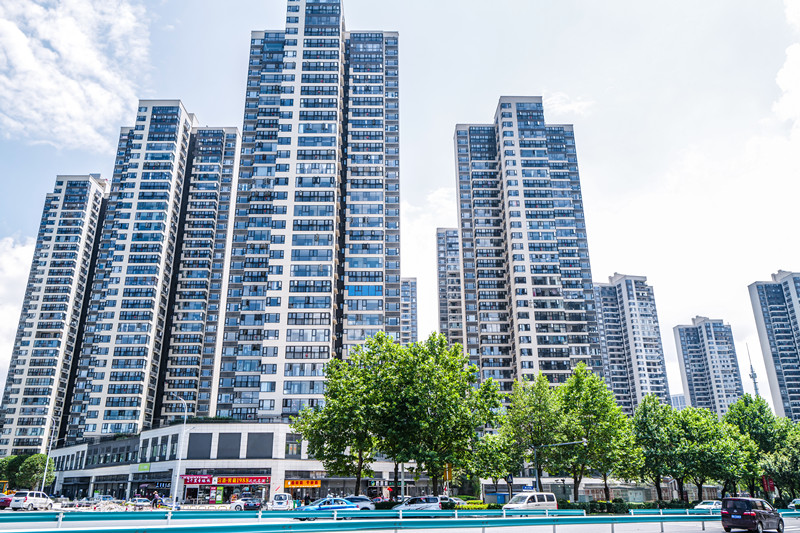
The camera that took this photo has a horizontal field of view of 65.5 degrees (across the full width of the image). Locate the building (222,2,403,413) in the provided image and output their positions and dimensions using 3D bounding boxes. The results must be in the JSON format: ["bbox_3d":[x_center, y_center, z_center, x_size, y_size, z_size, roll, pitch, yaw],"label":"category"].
[{"bbox_3d":[-16.377,-8.702,125.406,32.000,98.000,24.000,0,-21,0],"label":"building"}]

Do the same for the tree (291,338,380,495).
[{"bbox_3d":[-5.920,14.720,58.608,8.910,16.267,8.500,0,-21,0],"label":"tree"}]

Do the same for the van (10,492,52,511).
[{"bbox_3d":[-35.323,22.560,60.011,1.720,1.730,4.400,-1,-21,2],"label":"van"}]

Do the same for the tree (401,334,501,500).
[{"bbox_3d":[4.262,13.604,55.746,8.800,15.801,8.800,0,-21,0],"label":"tree"}]

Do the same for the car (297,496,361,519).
[{"bbox_3d":[-4.886,15.662,40.384,4.500,1.480,1.740,15,-25,-35],"label":"car"}]

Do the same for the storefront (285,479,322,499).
[{"bbox_3d":[-13.623,32.460,89.850,5.029,3.309,5.000,0,-21,0],"label":"storefront"}]

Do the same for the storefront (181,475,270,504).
[{"bbox_3d":[-24.381,32.293,89.930,12.573,4.017,5.000,0,-21,0],"label":"storefront"}]

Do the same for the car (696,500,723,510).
[{"bbox_3d":[32.078,24.504,63.325,4.600,1.470,1.800,7,-22,-19],"label":"car"}]

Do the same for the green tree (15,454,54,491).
[{"bbox_3d":[-44.040,25.793,74.825,5.000,6.110,5.000,0,-21,0],"label":"green tree"}]

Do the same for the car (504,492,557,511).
[{"bbox_3d":[9.756,17.899,46.661,4.350,1.820,1.680,16,-26,-37],"label":"car"}]

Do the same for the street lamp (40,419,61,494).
[{"bbox_3d":[-44.301,24.756,78.385,0.400,11.479,2.200,-19,-28,40],"label":"street lamp"}]

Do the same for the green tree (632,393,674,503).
[{"bbox_3d":[30.358,22.300,74.877,5.900,13.664,5.900,0,-21,0],"label":"green tree"}]

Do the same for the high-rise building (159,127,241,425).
[{"bbox_3d":[-53.470,7.591,170.549,13.500,97.653,13.000,0,-21,0],"label":"high-rise building"}]

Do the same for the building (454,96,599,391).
[{"bbox_3d":[32.644,5.911,160.653,33.000,103.800,21.000,0,-21,0],"label":"building"}]

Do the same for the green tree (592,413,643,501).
[{"bbox_3d":[24.598,21.628,70.254,6.000,10.539,6.000,0,-21,0],"label":"green tree"}]

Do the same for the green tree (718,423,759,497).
[{"bbox_3d":[43.654,25.629,79.984,5.400,10.871,5.400,0,-21,0],"label":"green tree"}]

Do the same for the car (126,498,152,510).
[{"bbox_3d":[-32.800,29.985,78.576,1.800,1.470,4.500,15,-26,-35],"label":"car"}]

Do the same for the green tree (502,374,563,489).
[{"bbox_3d":[13.723,17.772,63.869,6.300,13.400,6.300,0,-21,0],"label":"green tree"}]

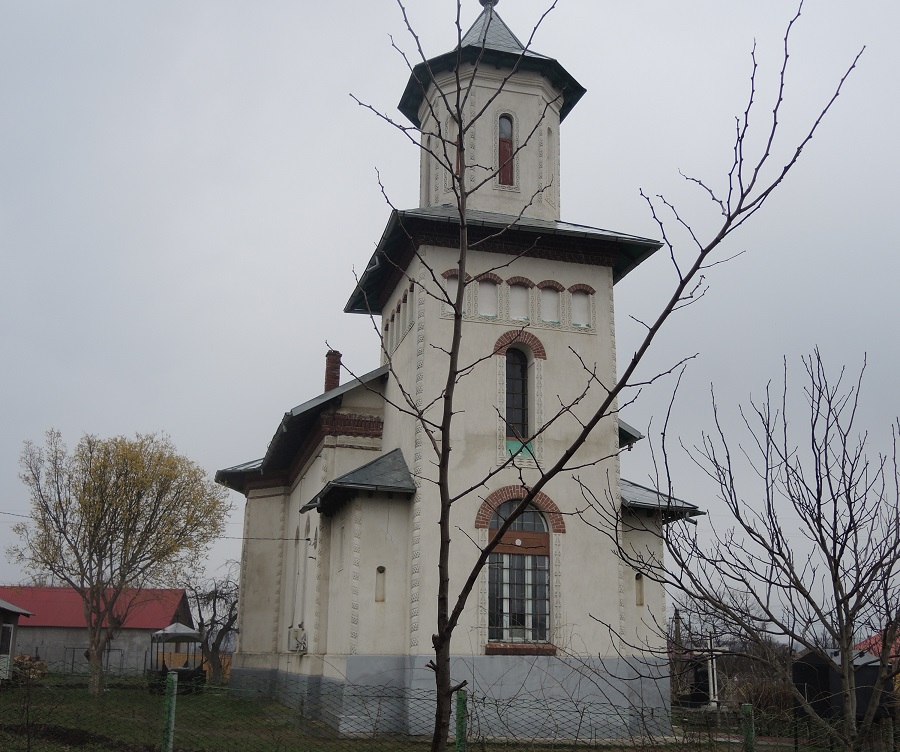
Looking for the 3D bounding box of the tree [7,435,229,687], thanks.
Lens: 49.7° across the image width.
[{"bbox_3d":[-12.779,7.014,37.588,8.586,10.104,8.328,6,-17,-18],"label":"tree"}]

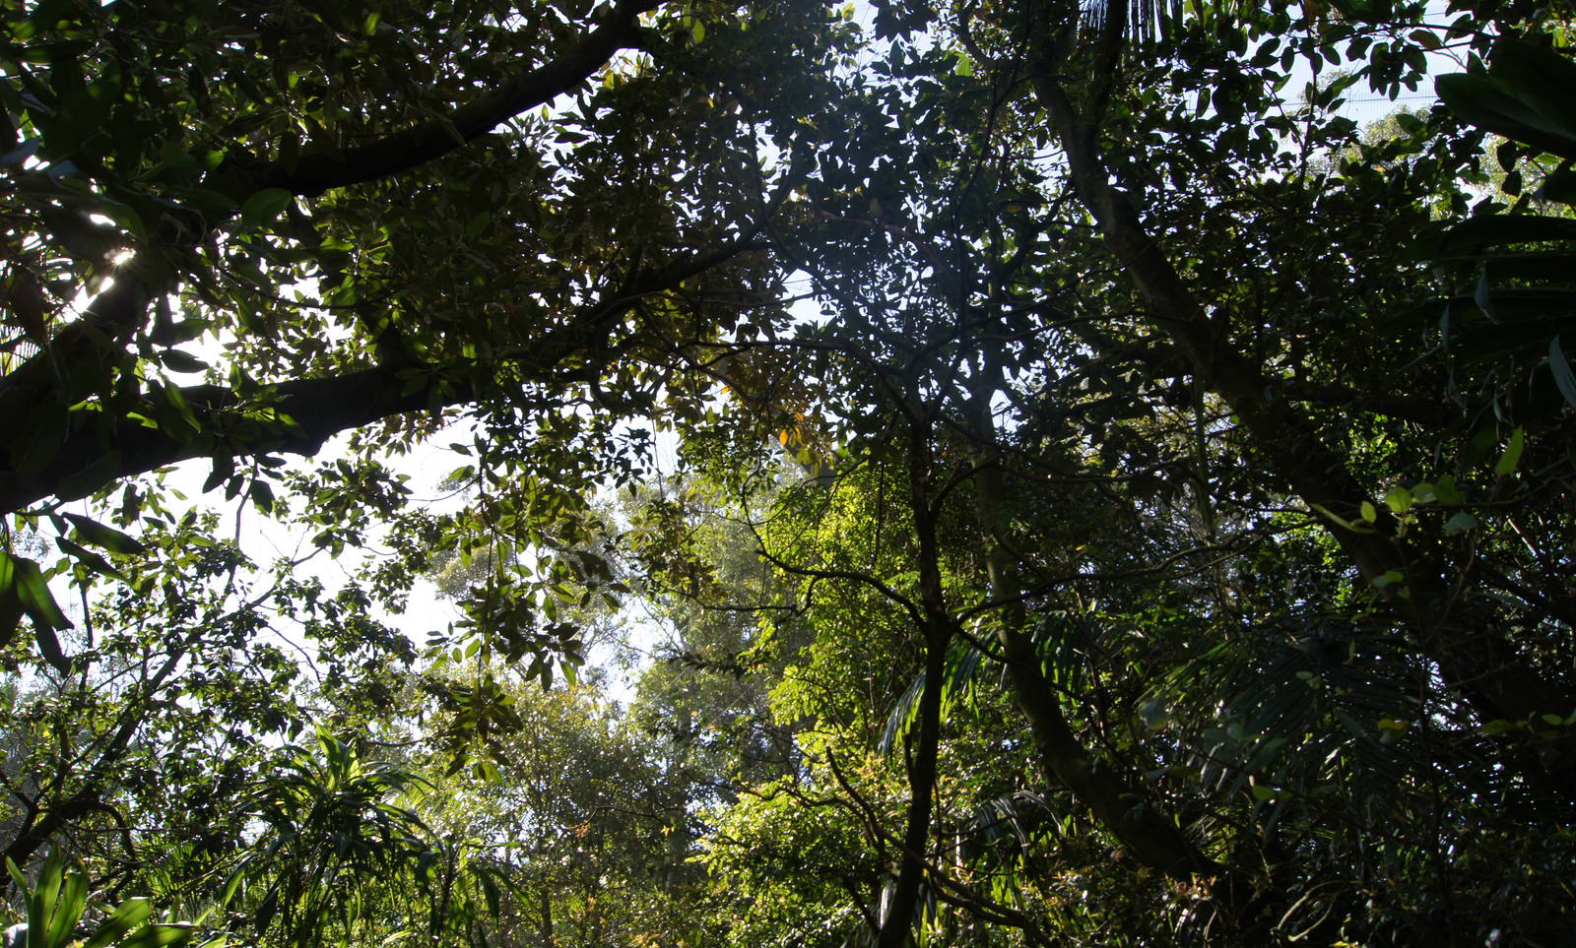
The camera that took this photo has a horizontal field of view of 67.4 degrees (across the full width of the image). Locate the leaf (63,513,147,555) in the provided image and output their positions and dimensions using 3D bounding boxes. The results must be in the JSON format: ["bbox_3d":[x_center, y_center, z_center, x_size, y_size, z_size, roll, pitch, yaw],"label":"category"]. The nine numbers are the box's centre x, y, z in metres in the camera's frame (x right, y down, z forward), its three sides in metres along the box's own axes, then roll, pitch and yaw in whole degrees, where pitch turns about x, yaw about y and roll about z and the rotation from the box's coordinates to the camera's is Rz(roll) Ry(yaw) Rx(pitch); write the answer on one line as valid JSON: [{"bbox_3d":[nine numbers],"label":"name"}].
[{"bbox_3d":[-1.388,0.121,2.400,0.168,0.022,0.062,35,-61,-30],"label":"leaf"}]

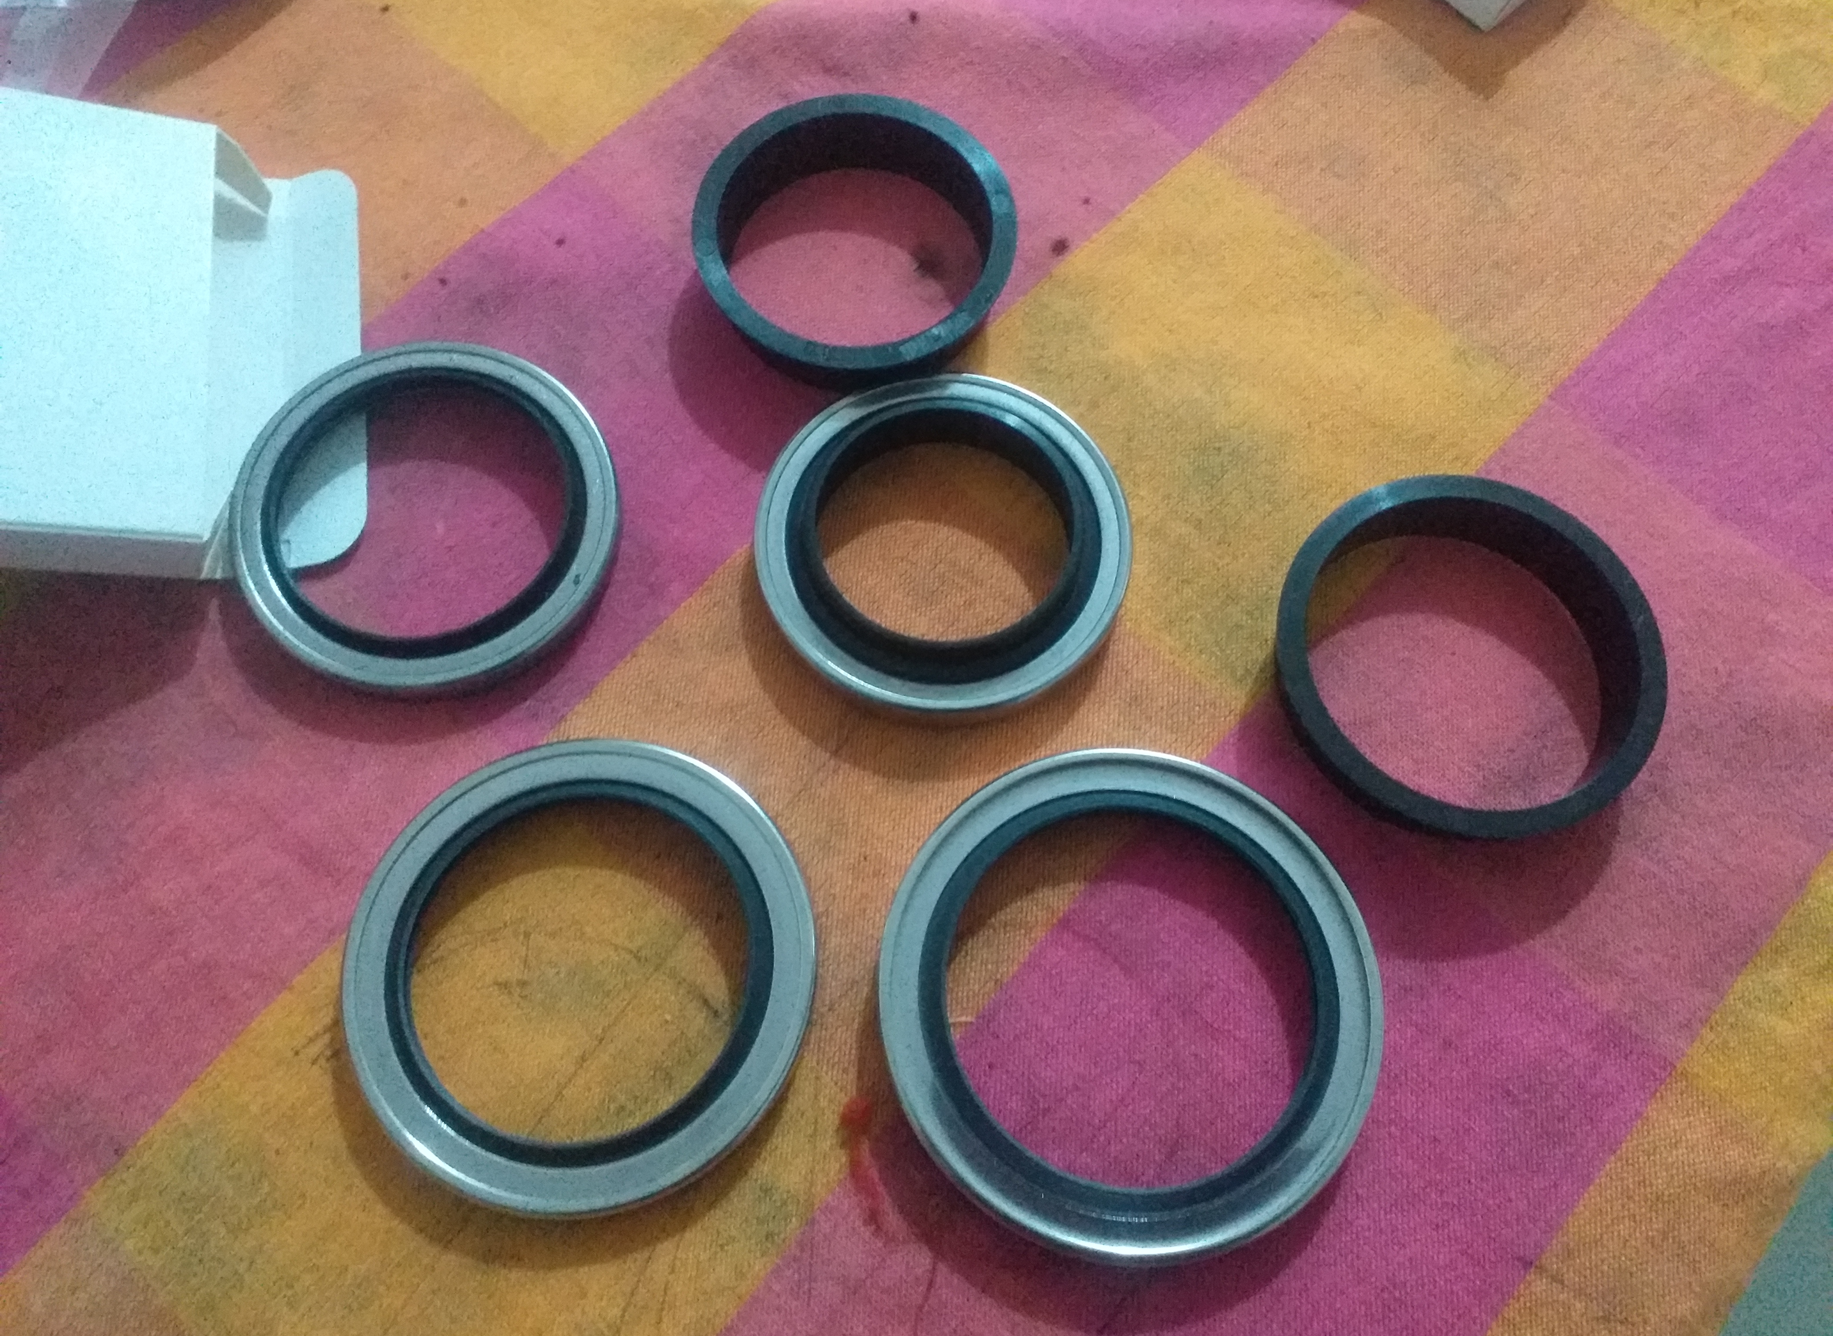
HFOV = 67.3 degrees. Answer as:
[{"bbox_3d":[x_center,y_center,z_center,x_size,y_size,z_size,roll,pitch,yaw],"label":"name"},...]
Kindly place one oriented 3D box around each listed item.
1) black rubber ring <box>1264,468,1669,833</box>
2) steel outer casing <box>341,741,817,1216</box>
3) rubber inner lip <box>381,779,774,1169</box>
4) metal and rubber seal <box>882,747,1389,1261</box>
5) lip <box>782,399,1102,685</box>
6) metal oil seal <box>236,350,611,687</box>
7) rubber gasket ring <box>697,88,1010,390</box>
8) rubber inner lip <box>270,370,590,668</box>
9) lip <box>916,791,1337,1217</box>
[{"bbox_3d":[0.100,-0.001,0.255,0.070,0.015,0.070,0,70,-1],"label":"black rubber ring"},{"bbox_3d":[-0.057,0.051,0.236,0.077,0.011,0.077,0,70,-1],"label":"steel outer casing"},{"bbox_3d":[-0.057,0.051,0.234,0.064,0.007,0.064,0,70,-1],"label":"rubber inner lip"},{"bbox_3d":[0.035,0.056,0.236,0.084,0.011,0.084,0,70,-1],"label":"metal and rubber seal"},{"bbox_3d":[0.005,-0.024,0.261,0.059,0.014,0.059,0,70,-1],"label":"lip"},{"bbox_3d":[-0.092,-0.029,0.263,0.071,0.011,0.071,1,70,-4],"label":"metal oil seal"},{"bbox_3d":[-0.012,-0.086,0.283,0.065,0.015,0.065,0,70,-1],"label":"rubber gasket ring"},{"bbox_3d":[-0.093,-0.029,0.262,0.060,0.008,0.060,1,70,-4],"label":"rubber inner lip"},{"bbox_3d":[0.035,0.056,0.234,0.070,0.007,0.070,0,70,-1],"label":"lip"}]

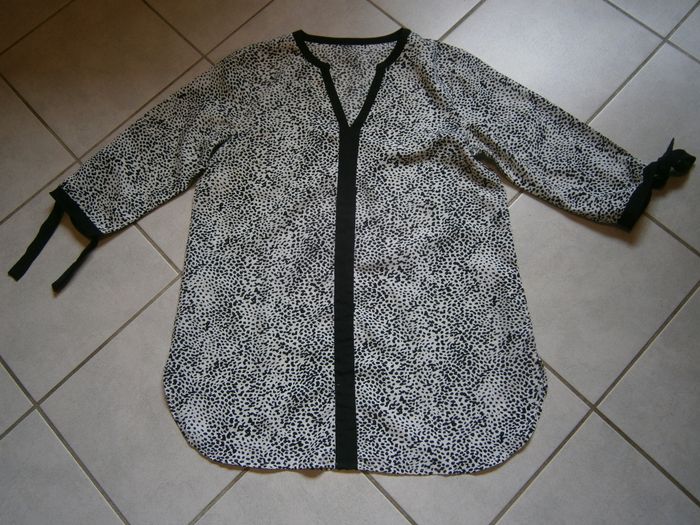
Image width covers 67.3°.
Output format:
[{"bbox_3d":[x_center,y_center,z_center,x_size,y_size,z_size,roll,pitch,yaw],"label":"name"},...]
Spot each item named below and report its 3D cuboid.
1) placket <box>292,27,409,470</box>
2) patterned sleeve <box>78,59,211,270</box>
[{"bbox_3d":[0.000,-0.076,0.912,0.235,0.020,0.815,0,73,3],"label":"placket"},{"bbox_3d":[-0.342,-0.216,0.967,0.395,0.030,0.164,-42,76,-9],"label":"patterned sleeve"}]

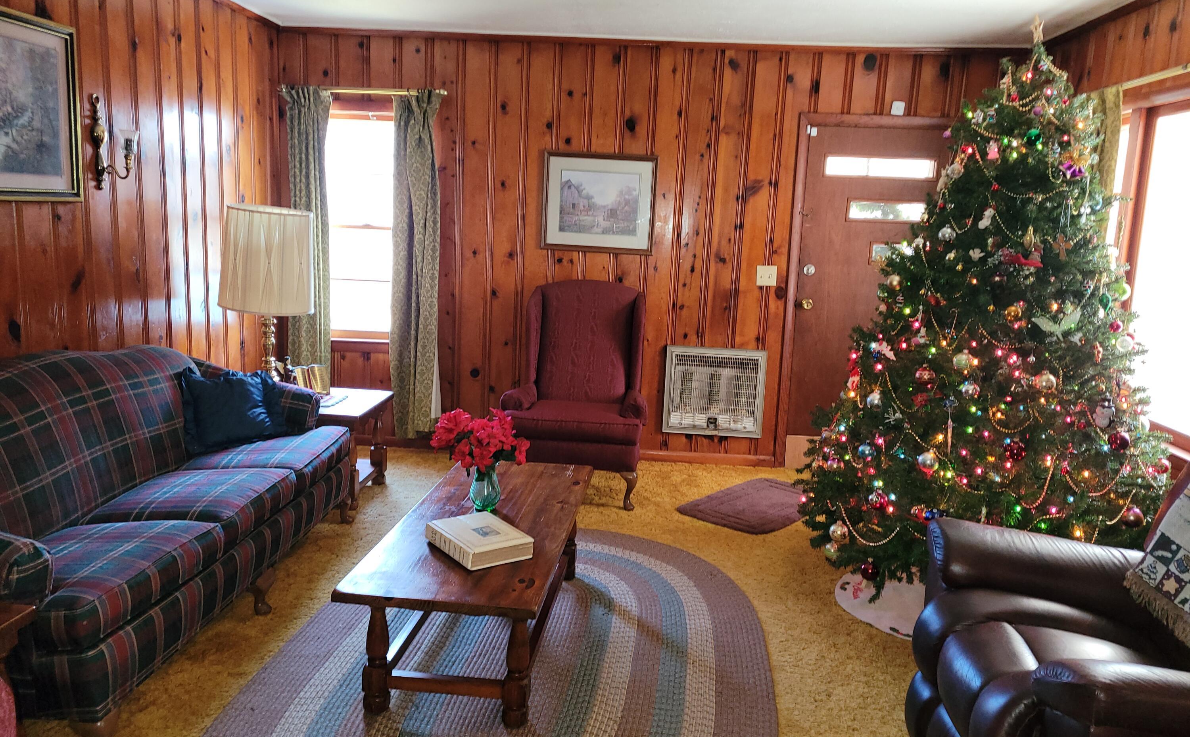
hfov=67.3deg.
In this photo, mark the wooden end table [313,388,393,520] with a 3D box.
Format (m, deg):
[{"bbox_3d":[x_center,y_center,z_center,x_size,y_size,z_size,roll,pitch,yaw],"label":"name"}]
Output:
[{"bbox_3d":[-1.421,0.392,4.511,0.690,0.500,0.570,4,10,6],"label":"wooden end table"}]

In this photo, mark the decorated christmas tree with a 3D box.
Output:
[{"bbox_3d":[1.456,-0.115,3.267,1.250,2.200,1.250,4,10,6],"label":"decorated christmas tree"}]

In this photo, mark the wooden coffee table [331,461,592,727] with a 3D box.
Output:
[{"bbox_3d":[-0.371,0.725,3.158,0.575,0.420,1.360,4,10,6],"label":"wooden coffee table"}]

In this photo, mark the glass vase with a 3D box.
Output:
[{"bbox_3d":[-0.386,0.419,3.172,0.115,0.177,0.115,4,10,6],"label":"glass vase"}]

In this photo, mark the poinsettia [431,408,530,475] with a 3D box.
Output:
[{"bbox_3d":[-0.401,0.270,3.137,0.355,0.265,0.310,4,10,6],"label":"poinsettia"}]

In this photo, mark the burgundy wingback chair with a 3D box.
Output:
[{"bbox_3d":[-0.087,0.095,4.808,0.760,1.100,0.790,3,10,3],"label":"burgundy wingback chair"}]

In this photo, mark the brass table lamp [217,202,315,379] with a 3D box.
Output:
[{"bbox_3d":[-1.582,-0.307,4.366,0.440,0.930,0.440,4,10,6],"label":"brass table lamp"}]

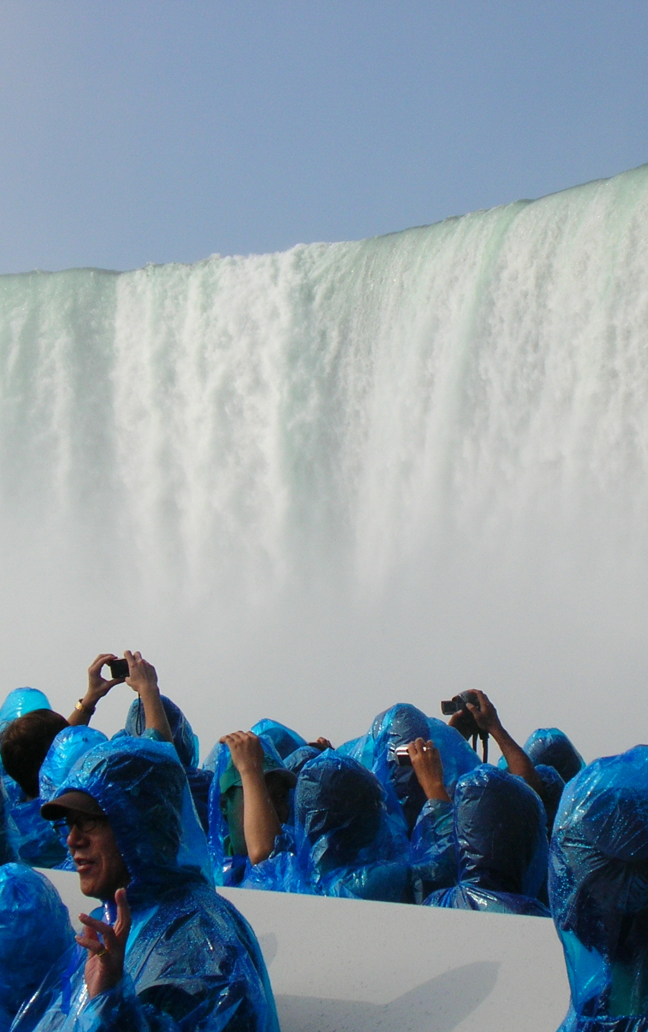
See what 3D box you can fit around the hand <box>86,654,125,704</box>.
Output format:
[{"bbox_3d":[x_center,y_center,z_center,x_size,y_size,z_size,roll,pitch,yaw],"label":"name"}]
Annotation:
[{"bbox_3d":[-0.624,0.467,7.400,0.100,0.140,0.090,-1,-5,37],"label":"hand"}]

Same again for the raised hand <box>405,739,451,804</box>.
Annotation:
[{"bbox_3d":[0.252,0.612,6.200,0.080,0.145,0.085,-13,-6,-17],"label":"raised hand"}]

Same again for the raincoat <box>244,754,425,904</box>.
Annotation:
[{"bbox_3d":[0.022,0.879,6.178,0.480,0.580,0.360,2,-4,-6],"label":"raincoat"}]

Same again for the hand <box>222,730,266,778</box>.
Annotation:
[{"bbox_3d":[-0.194,0.570,6.200,0.100,0.115,0.085,3,-5,-17],"label":"hand"}]

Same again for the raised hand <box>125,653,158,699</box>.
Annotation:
[{"bbox_3d":[-0.521,0.453,7.400,0.085,0.135,0.090,5,-5,-30],"label":"raised hand"}]

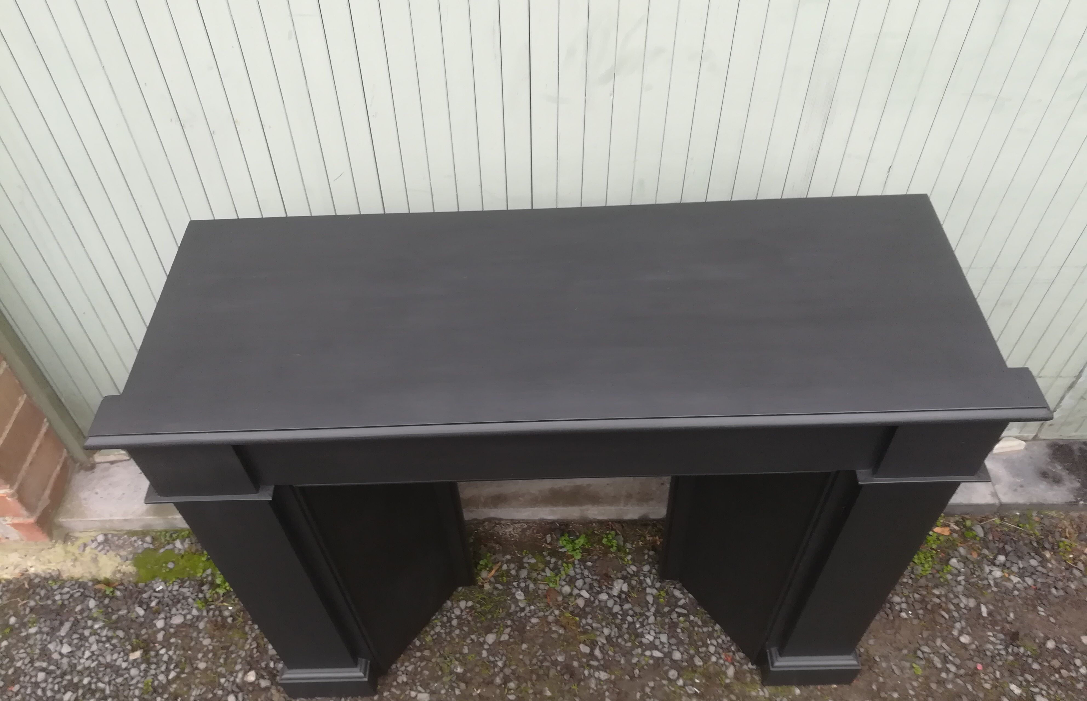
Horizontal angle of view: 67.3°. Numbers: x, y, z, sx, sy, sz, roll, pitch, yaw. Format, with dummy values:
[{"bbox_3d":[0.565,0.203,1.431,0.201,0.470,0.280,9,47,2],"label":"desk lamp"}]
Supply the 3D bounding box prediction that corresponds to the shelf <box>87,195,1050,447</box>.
[{"bbox_3d":[0.021,-0.058,1.249,1.296,0.035,0.451,-2,50,2],"label":"shelf"}]

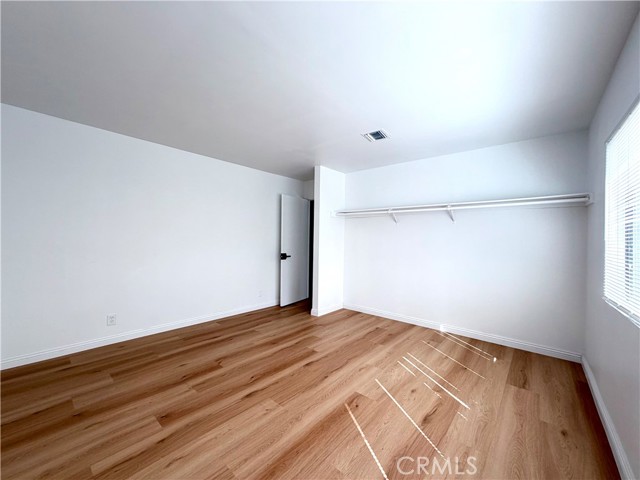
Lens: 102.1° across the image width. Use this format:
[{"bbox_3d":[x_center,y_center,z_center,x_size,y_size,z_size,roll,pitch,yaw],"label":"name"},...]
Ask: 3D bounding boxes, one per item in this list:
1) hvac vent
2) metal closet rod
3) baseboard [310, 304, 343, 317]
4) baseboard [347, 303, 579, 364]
[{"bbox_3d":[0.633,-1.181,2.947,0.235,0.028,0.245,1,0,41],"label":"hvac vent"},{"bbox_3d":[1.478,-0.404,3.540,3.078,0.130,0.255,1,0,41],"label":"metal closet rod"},{"bbox_3d":[0.135,1.183,4.475,0.152,0.102,0.683,1,0,41],"label":"baseboard"},{"bbox_3d":[1.568,1.211,3.685,3.078,0.102,0.020,1,0,41],"label":"baseboard"}]

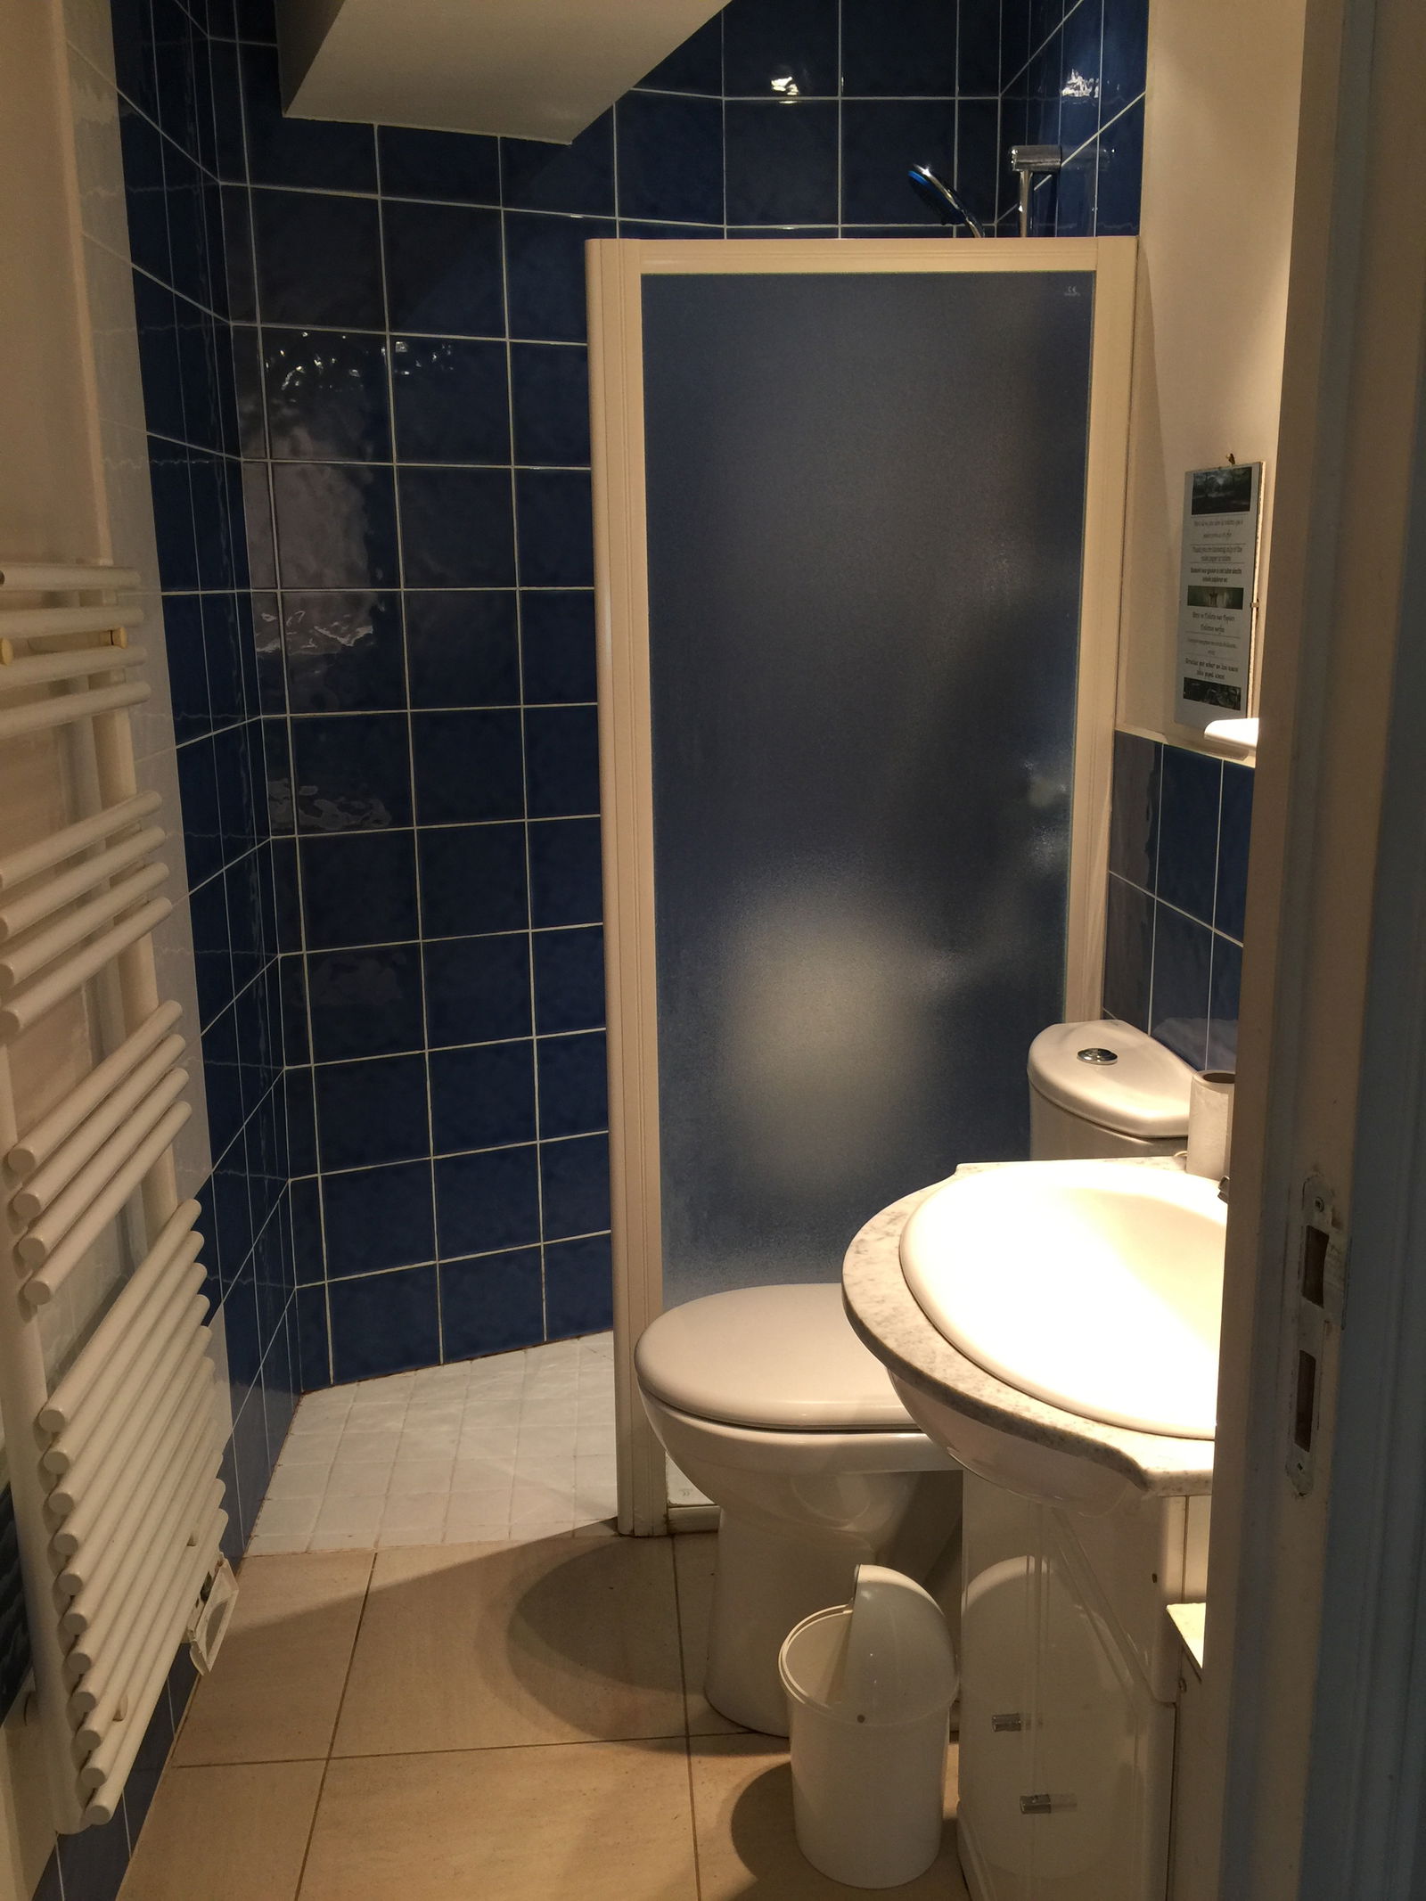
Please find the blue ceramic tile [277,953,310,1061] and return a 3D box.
[{"bbox_3d":[-0.717,0.105,2.733,0.045,0.198,0.010,-6,14,-23],"label":"blue ceramic tile"}]

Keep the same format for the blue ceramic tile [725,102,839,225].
[{"bbox_3d":[0.121,-1.351,2.736,0.197,0.198,0.010,-1,13,-1],"label":"blue ceramic tile"}]

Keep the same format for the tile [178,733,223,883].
[{"bbox_3d":[-0.729,-0.196,2.250,0.012,0.200,0.200,-1,13,-3],"label":"tile"}]

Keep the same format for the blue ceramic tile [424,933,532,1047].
[{"bbox_3d":[-0.424,0.073,2.880,0.200,0.200,0.010,-6,14,-23],"label":"blue ceramic tile"}]

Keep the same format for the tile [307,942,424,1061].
[{"bbox_3d":[-0.609,0.093,2.800,0.200,0.200,0.010,-6,14,-23],"label":"tile"}]

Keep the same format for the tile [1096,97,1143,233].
[{"bbox_3d":[0.547,-1.013,2.131,0.010,0.200,0.200,-2,13,-4],"label":"tile"}]

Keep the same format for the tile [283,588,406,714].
[{"bbox_3d":[-0.611,-0.495,2.644,0.197,0.198,0.010,-6,14,-23],"label":"tile"}]

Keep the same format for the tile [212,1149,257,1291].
[{"bbox_3d":[-0.728,0.395,2.404,0.010,0.200,0.197,-1,13,-2],"label":"tile"}]

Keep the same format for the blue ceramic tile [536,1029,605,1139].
[{"bbox_3d":[-0.235,0.245,2.975,0.198,0.198,0.010,-7,14,-24],"label":"blue ceramic tile"}]

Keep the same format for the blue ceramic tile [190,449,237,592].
[{"bbox_3d":[-0.746,-0.635,2.362,0.010,0.200,0.198,-1,13,-2],"label":"blue ceramic tile"}]

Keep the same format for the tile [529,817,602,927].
[{"bbox_3d":[-0.242,-0.146,2.910,0.200,0.200,0.010,-7,14,-24],"label":"tile"}]

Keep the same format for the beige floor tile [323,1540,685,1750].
[{"bbox_3d":[-0.270,0.962,2.220,0.448,0.010,0.434,-1,13,-4],"label":"beige floor tile"}]

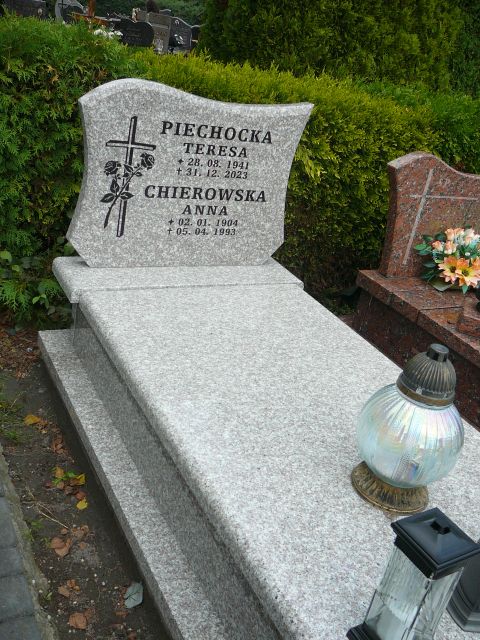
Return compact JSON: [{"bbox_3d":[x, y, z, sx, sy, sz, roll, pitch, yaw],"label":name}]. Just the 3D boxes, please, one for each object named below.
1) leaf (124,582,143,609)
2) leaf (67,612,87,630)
[{"bbox_3d":[-0.224,0.578,1.367,0.039,0.014,0.063,6,26,-11],"label":"leaf"},{"bbox_3d":[-0.322,0.598,1.287,0.037,0.010,0.038,7,26,-11],"label":"leaf"}]

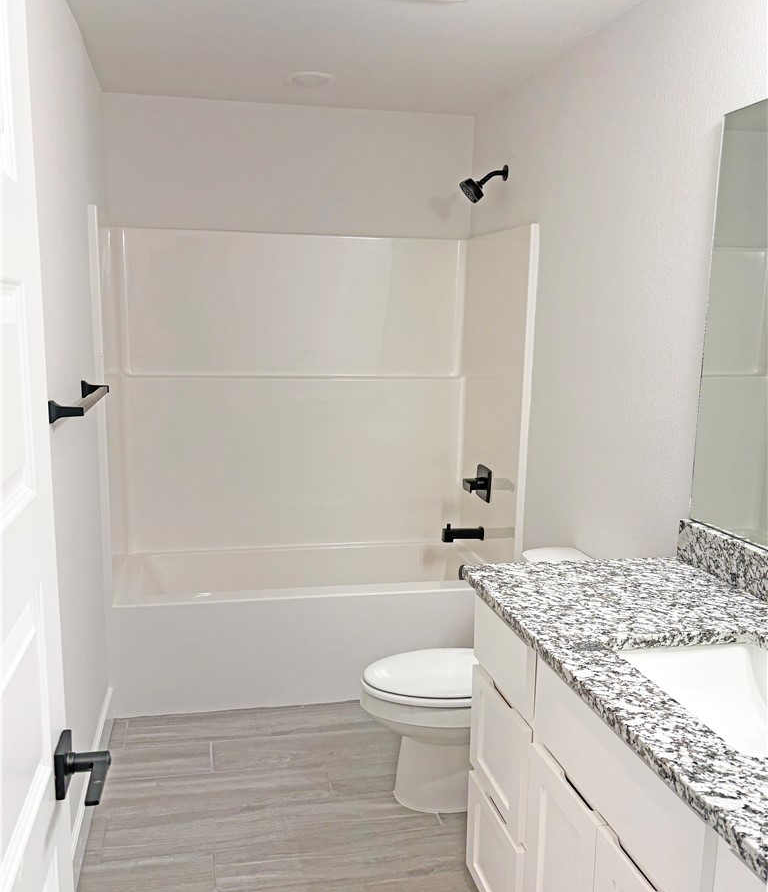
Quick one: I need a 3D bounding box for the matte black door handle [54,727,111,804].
[{"bbox_3d":[-0.389,0.422,0.989,0.066,0.064,0.125,-1,10,-13],"label":"matte black door handle"}]

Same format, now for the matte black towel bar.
[{"bbox_3d":[-0.806,-0.128,2.073,0.078,0.053,0.610,-1,10,-13],"label":"matte black towel bar"}]

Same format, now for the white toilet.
[{"bbox_3d":[0.313,0.729,2.327,0.775,0.735,0.430,-1,10,-13],"label":"white toilet"}]

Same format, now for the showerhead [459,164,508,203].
[{"bbox_3d":[0.400,-1.056,3.097,0.200,0.160,0.100,-1,10,-13],"label":"showerhead"}]

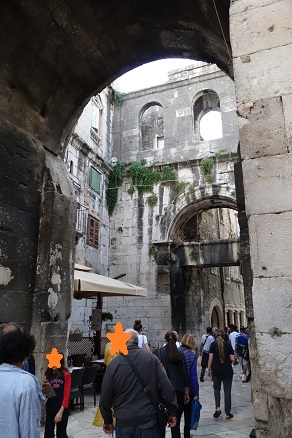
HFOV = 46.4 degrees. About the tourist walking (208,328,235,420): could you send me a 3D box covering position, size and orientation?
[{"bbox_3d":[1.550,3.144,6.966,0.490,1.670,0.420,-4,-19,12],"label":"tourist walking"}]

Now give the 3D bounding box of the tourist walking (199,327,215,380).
[{"bbox_3d":[2.109,4.615,11.621,0.520,1.740,0.450,-5,-19,14],"label":"tourist walking"}]

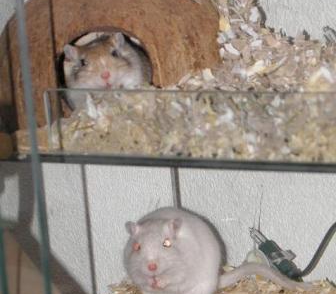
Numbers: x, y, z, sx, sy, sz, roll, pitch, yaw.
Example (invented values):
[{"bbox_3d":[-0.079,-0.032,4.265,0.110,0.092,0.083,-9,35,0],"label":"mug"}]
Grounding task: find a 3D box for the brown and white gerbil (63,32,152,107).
[{"bbox_3d":[-0.036,-0.045,1.750,0.054,0.055,0.085,-4,12,3],"label":"brown and white gerbil"}]

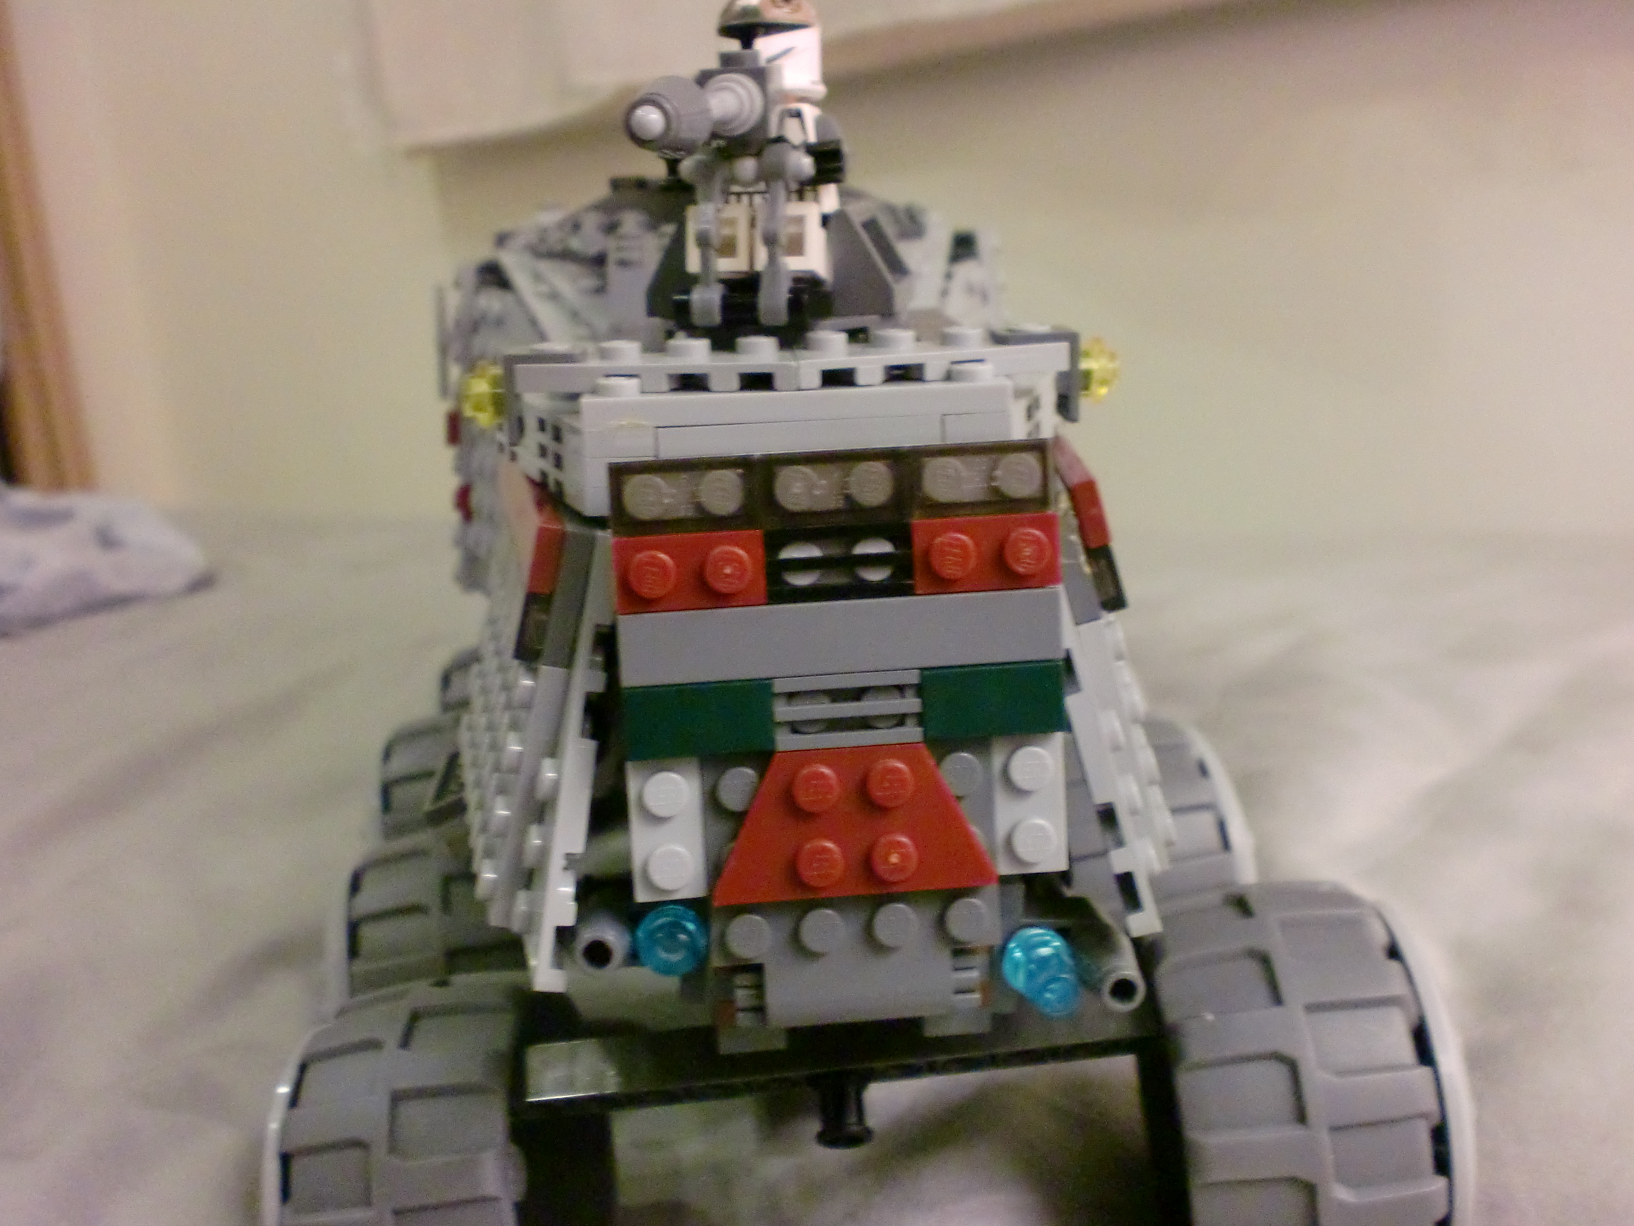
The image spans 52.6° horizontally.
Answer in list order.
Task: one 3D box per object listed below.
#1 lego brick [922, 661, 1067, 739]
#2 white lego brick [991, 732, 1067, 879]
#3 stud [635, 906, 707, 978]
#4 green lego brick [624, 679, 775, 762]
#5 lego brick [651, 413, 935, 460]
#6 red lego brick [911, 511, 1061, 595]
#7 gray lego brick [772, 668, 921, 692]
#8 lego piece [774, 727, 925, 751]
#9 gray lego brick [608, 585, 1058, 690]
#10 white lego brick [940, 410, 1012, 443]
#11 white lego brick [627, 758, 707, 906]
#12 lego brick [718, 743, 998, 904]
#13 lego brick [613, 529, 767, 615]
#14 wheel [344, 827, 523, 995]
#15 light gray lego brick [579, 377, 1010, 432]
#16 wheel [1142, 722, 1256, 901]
[{"bbox_3d":[0.019,0.009,0.181,0.016,0.008,0.003,-3,4,-5],"label":"lego brick"},{"bbox_3d":[0.024,0.021,0.184,0.008,0.016,0.005,-4,7,-4],"label":"white lego brick"},{"bbox_3d":[-0.016,0.036,0.182,0.008,0.008,0.005,-3,-3,-5],"label":"stud"},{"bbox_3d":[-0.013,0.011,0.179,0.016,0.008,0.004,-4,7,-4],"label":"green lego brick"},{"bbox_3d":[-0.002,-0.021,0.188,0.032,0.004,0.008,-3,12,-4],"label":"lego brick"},{"bbox_3d":[0.018,-0.006,0.179,0.016,0.008,0.005,-4,7,-4],"label":"red lego brick"},{"bbox_3d":[0.003,0.007,0.180,0.016,0.002,0.003,-4,7,-4],"label":"gray lego brick"},{"bbox_3d":[0.003,0.014,0.181,0.016,0.002,0.003,-4,7,-4],"label":"lego piece"},{"bbox_3d":[0.003,0.003,0.179,0.048,0.008,0.003,-3,4,-5],"label":"gray lego brick"},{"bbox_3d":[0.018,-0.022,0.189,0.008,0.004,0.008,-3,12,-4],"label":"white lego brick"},{"bbox_3d":[-0.016,0.023,0.181,0.008,0.016,0.005,-4,7,-4],"label":"white lego brick"},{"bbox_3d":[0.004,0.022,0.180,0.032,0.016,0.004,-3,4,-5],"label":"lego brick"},{"bbox_3d":[-0.013,-0.004,0.177,0.016,0.008,0.005,-4,7,-4],"label":"lego brick"},{"bbox_3d":[-0.059,0.064,0.279,0.030,0.054,0.054,-8,15,-7],"label":"wheel"},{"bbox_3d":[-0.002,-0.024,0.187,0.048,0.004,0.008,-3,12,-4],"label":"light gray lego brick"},{"bbox_3d":[0.050,0.047,0.283,0.033,0.053,0.053,-3,12,-4],"label":"wheel"}]

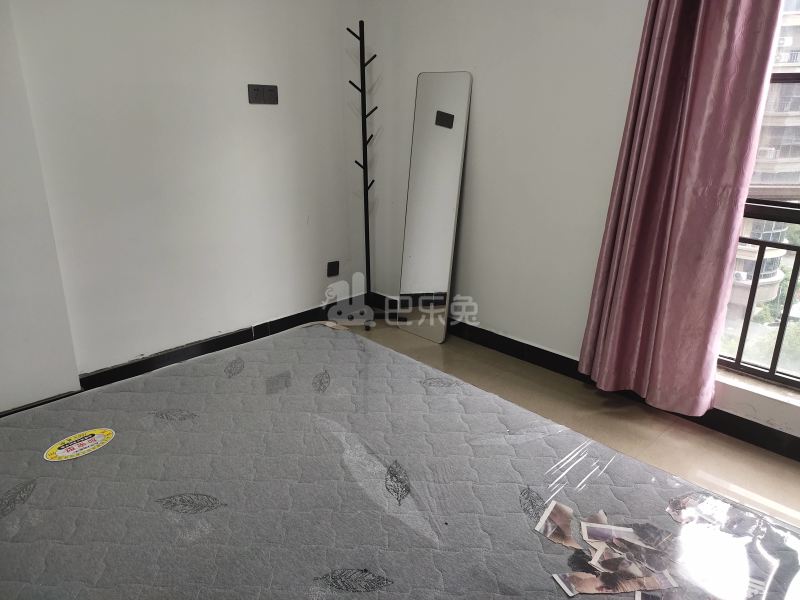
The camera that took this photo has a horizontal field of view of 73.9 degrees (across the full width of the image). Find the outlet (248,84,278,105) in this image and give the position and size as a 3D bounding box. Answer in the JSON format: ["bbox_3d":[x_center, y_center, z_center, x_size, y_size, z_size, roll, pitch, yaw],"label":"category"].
[{"bbox_3d":[-0.705,-1.066,2.763,0.172,0.088,0.010,-18,26,-42],"label":"outlet"}]

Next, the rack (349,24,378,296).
[{"bbox_3d":[-0.184,-0.699,3.139,0.330,1.710,0.330,1,19,0],"label":"rack"}]

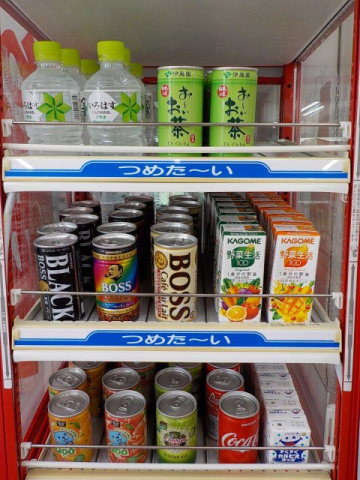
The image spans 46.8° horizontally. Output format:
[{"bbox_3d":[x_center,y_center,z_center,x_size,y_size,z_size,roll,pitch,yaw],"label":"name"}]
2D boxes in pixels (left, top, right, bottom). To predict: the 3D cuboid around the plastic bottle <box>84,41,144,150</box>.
[{"bbox_3d":[-0.080,-0.166,0.503,0.067,0.131,0.067,0,17,1],"label":"plastic bottle"}]

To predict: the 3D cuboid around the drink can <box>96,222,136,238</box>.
[{"bbox_3d":[-0.084,0.033,0.568,0.053,0.103,0.053,0,18,0],"label":"drink can"}]

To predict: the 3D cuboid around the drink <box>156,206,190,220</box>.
[{"bbox_3d":[-0.010,0.003,0.674,0.053,0.105,0.053,0,17,1],"label":"drink"}]

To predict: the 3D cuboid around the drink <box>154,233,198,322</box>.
[{"bbox_3d":[-0.004,0.050,0.523,0.053,0.105,0.053,0,17,0],"label":"drink"}]

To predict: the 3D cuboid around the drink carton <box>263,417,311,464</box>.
[{"bbox_3d":[0.137,0.270,0.547,0.050,0.080,0.038,0,18,-1],"label":"drink carton"}]

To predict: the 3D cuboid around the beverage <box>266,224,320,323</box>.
[{"bbox_3d":[0.135,0.042,0.514,0.050,0.121,0.038,0,18,-1],"label":"beverage"}]

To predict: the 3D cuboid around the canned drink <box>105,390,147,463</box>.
[{"bbox_3d":[-0.071,0.255,0.554,0.053,0.089,0.053,0,18,0],"label":"canned drink"}]

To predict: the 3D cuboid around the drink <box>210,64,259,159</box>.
[{"bbox_3d":[0.061,-0.143,0.483,0.053,0.104,0.053,0,18,0],"label":"drink"}]

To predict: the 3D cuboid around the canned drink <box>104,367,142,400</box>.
[{"bbox_3d":[-0.084,0.243,0.613,0.053,0.090,0.053,0,18,-1],"label":"canned drink"}]

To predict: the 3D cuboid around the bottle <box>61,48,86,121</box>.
[{"bbox_3d":[-0.142,-0.178,0.545,0.066,0.131,0.066,0,18,-1],"label":"bottle"}]

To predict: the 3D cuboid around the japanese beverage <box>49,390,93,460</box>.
[{"bbox_3d":[-0.144,0.255,0.555,0.053,0.089,0.053,0,18,0],"label":"japanese beverage"}]

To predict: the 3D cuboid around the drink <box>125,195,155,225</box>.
[{"bbox_3d":[-0.070,-0.023,0.739,0.053,0.103,0.053,0,18,0],"label":"drink"}]

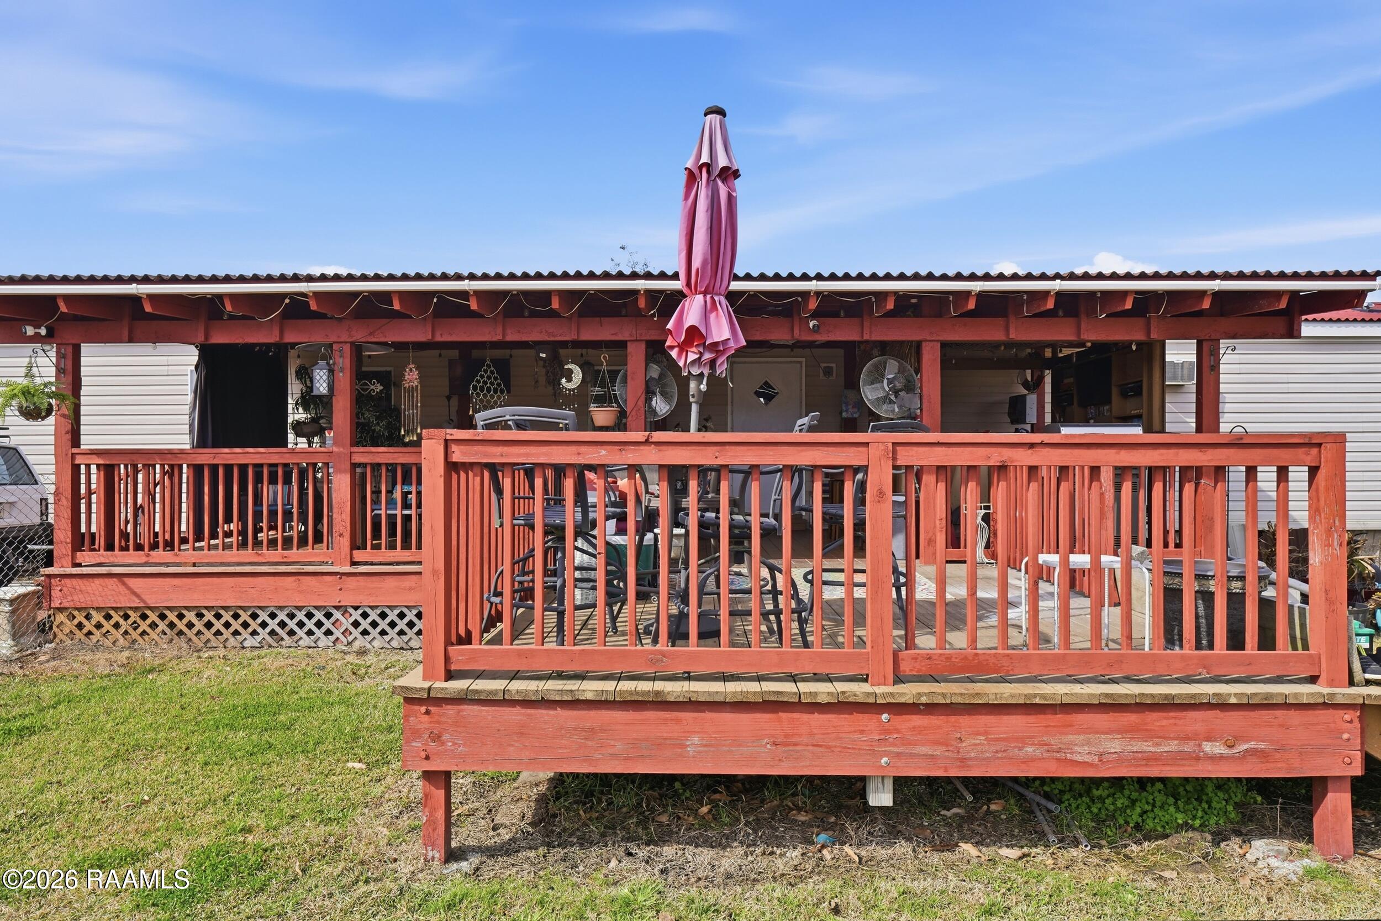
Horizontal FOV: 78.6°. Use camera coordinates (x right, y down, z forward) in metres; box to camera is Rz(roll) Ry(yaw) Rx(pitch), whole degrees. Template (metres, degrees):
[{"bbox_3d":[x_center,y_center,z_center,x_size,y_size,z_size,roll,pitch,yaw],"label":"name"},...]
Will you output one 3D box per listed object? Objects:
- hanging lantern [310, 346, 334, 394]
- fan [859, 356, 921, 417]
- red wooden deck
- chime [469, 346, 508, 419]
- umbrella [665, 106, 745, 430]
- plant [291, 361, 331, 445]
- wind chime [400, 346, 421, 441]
[{"bbox_3d":[-2.901,-0.702,6.660,0.140,0.375,0.140,0,0,-2],"label":"hanging lantern"},{"bbox_3d":[1.708,-0.636,7.220,0.520,0.540,0.300,0,0,-14],"label":"fan"},{"bbox_3d":[0.725,0.720,5.070,3.680,1.670,3.760,0,0,0],"label":"red wooden deck"},{"bbox_3d":[-1.738,-0.634,7.250,0.330,0.680,0.060,0,0,0],"label":"chime"},{"bbox_3d":[0.050,-0.500,4.360,0.430,2.720,0.430,4,0,0],"label":"umbrella"},{"bbox_3d":[-3.443,-0.503,7.650,0.320,0.790,0.320,0,0,0],"label":"plant"},{"bbox_3d":[-2.401,-0.574,7.250,0.175,0.800,0.090,0,0,0],"label":"wind chime"}]

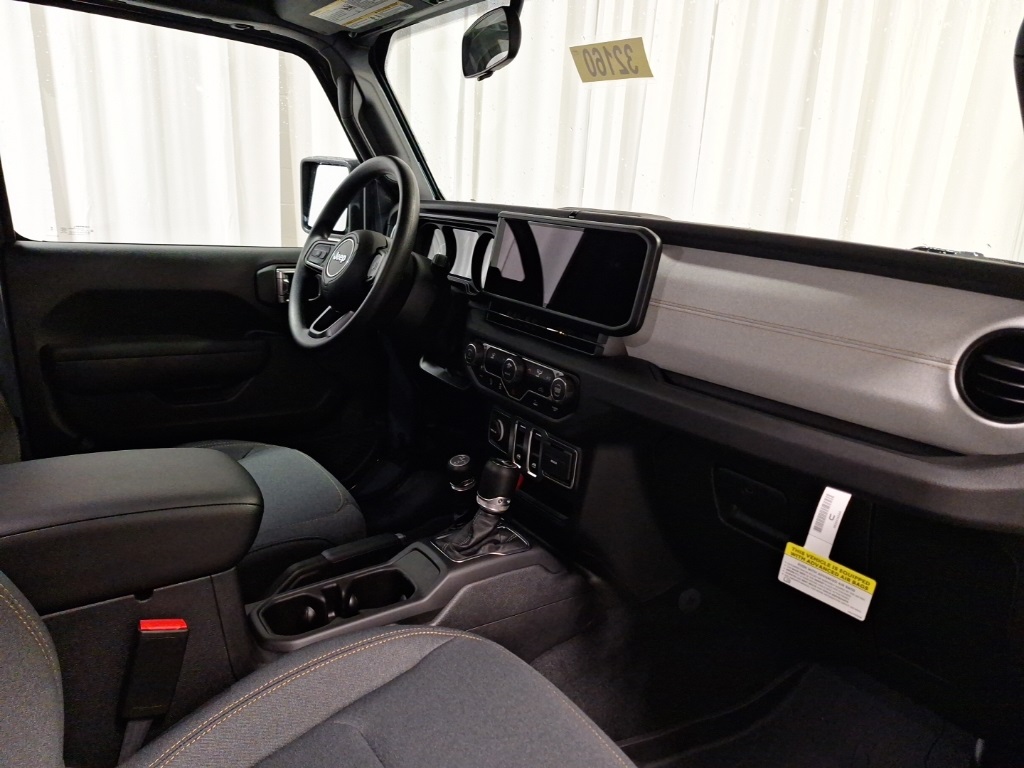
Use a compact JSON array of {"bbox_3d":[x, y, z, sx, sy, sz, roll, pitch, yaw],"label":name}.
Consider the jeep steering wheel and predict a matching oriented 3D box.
[{"bbox_3d":[-0.273,-0.231,1.223,0.100,0.375,0.375,26,-2,-40],"label":"jeep steering wheel"}]

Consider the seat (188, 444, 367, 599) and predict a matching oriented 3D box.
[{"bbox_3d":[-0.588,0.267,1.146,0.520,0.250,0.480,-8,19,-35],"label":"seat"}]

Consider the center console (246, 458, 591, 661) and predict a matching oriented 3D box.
[{"bbox_3d":[-0.115,0.245,0.975,0.470,0.235,0.235,-8,19,-35],"label":"center console"}]

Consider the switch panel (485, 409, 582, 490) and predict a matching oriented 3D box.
[{"bbox_3d":[0.028,0.092,1.034,0.030,0.075,0.222,-6,18,-36],"label":"switch panel"}]

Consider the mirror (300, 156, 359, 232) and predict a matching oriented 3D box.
[{"bbox_3d":[-0.459,-0.485,1.750,0.200,0.193,0.085,15,20,36],"label":"mirror"}]

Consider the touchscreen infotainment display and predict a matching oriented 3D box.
[{"bbox_3d":[0.079,-0.165,0.982,0.033,0.138,0.345,5,11,-38],"label":"touchscreen infotainment display"}]

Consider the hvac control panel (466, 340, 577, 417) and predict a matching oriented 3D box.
[{"bbox_3d":[0.007,-0.007,0.985,0.042,0.086,0.260,-6,18,-36],"label":"hvac control panel"}]

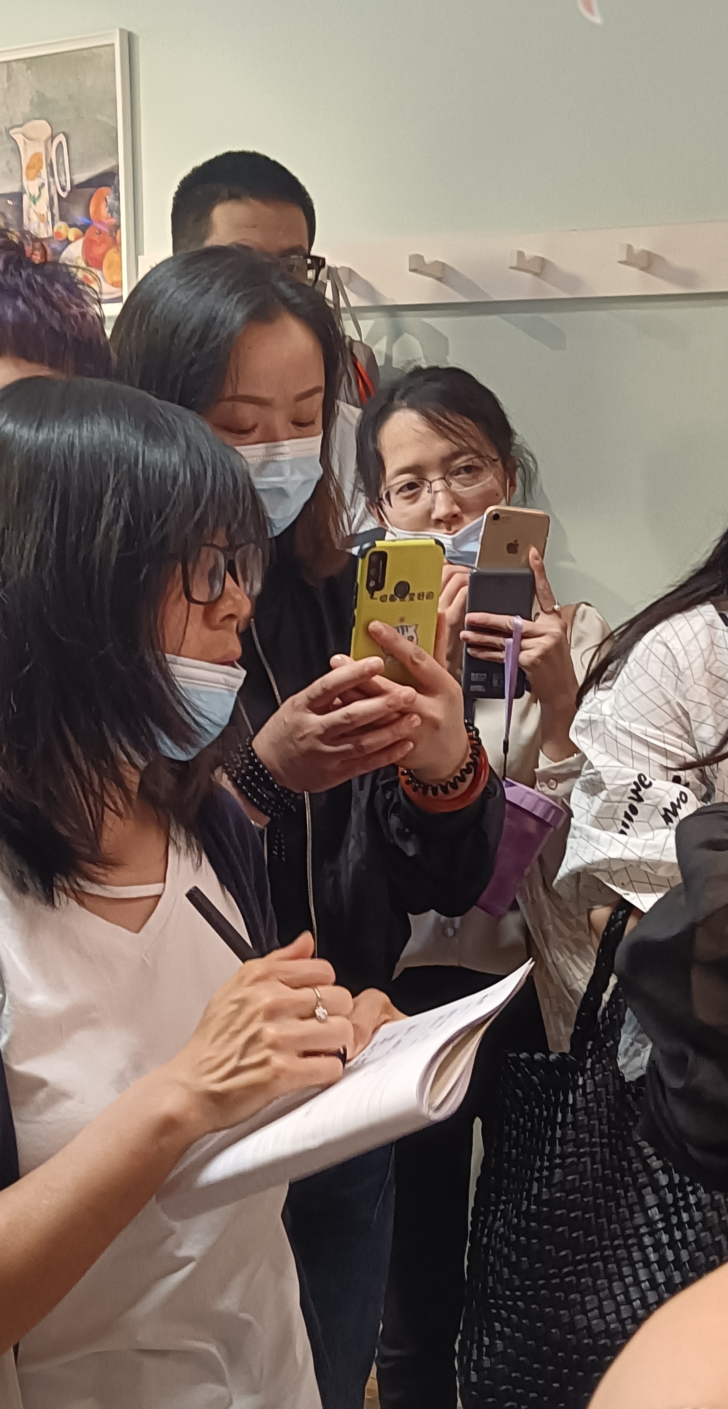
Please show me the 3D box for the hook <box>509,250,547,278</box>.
[{"bbox_3d":[0.204,-0.552,1.985,0.013,0.023,0.068,6,13,30],"label":"hook"}]

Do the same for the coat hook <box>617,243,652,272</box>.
[{"bbox_3d":[0.325,-0.538,1.913,0.013,0.023,0.068,6,13,30],"label":"coat hook"}]

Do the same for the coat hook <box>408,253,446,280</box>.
[{"bbox_3d":[0.082,-0.566,2.057,0.013,0.023,0.068,6,13,30],"label":"coat hook"}]

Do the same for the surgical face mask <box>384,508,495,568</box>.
[{"bbox_3d":[0.085,-0.177,1.660,0.125,0.065,0.075,-15,5,17],"label":"surgical face mask"}]

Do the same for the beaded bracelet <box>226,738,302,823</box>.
[{"bbox_3d":[-0.090,0.067,1.450,0.070,0.038,0.062,38,18,-32],"label":"beaded bracelet"}]

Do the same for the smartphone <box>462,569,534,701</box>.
[{"bbox_3d":[0.135,-0.070,1.585,0.068,0.142,0.012,-1,28,-3],"label":"smartphone"}]

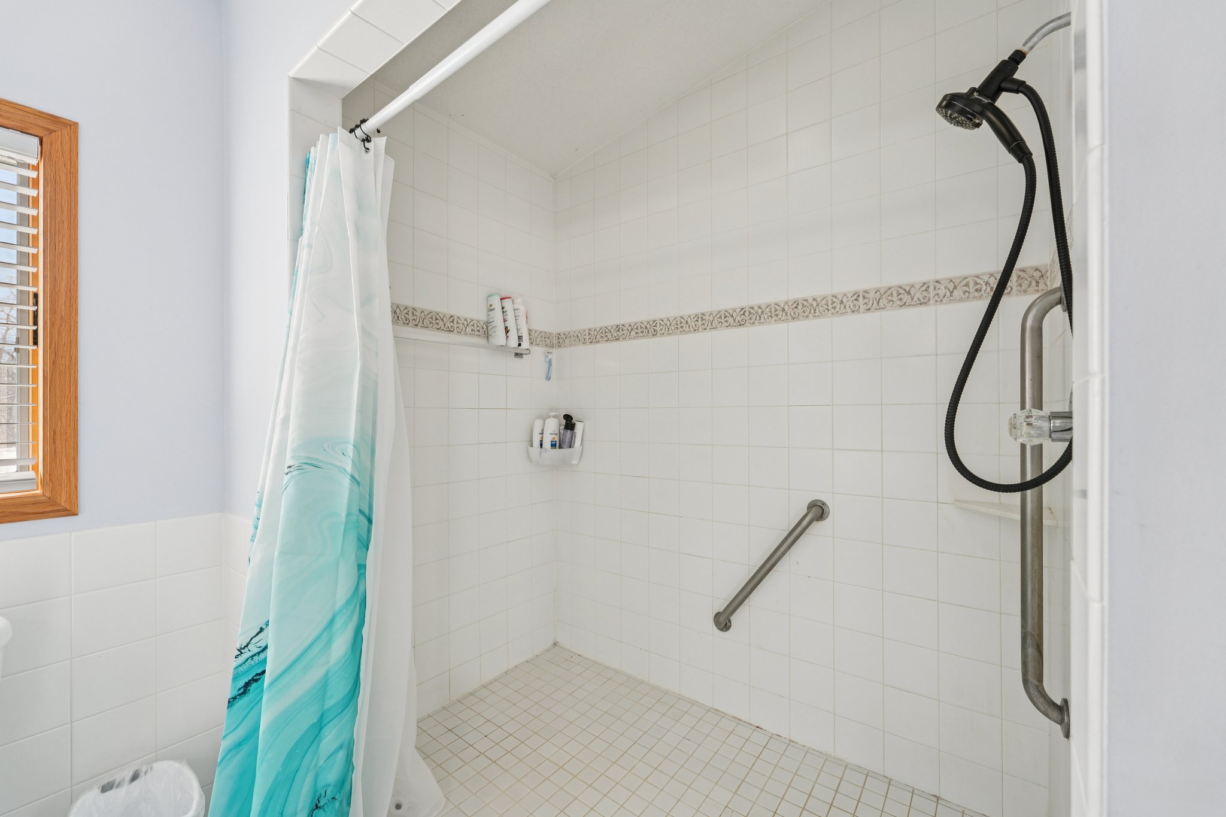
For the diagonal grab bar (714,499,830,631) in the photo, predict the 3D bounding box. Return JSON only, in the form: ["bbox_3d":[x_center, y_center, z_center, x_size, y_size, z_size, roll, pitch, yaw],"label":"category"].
[{"bbox_3d":[0.569,0.615,1.788,0.079,0.690,0.078,42,23,28],"label":"diagonal grab bar"}]

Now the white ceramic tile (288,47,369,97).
[{"bbox_3d":[-0.666,-0.791,1.122,0.148,0.010,0.113,-1,0,36],"label":"white ceramic tile"}]

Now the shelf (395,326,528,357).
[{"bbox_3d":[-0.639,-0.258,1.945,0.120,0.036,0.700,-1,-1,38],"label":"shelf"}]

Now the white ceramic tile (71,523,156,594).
[{"bbox_3d":[-1.288,0.384,1.237,0.010,0.154,0.152,-1,-1,39],"label":"white ceramic tile"}]

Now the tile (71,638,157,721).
[{"bbox_3d":[-1.287,0.696,1.234,0.010,0.154,0.152,-1,-1,39],"label":"tile"}]

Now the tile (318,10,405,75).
[{"bbox_3d":[-0.545,-0.792,1.033,0.152,0.010,0.112,-1,0,36],"label":"tile"}]

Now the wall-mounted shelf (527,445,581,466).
[{"bbox_3d":[-0.287,0.229,2.381,0.268,0.097,0.170,0,0,-8],"label":"wall-mounted shelf"}]

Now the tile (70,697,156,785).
[{"bbox_3d":[-1.286,0.852,1.233,0.010,0.154,0.152,-1,-1,39],"label":"tile"}]

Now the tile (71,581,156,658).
[{"bbox_3d":[-1.288,0.540,1.236,0.010,0.154,0.152,-1,-1,39],"label":"tile"}]

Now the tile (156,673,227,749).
[{"bbox_3d":[-1.193,0.852,1.349,0.010,0.154,0.142,-1,-1,39],"label":"tile"}]

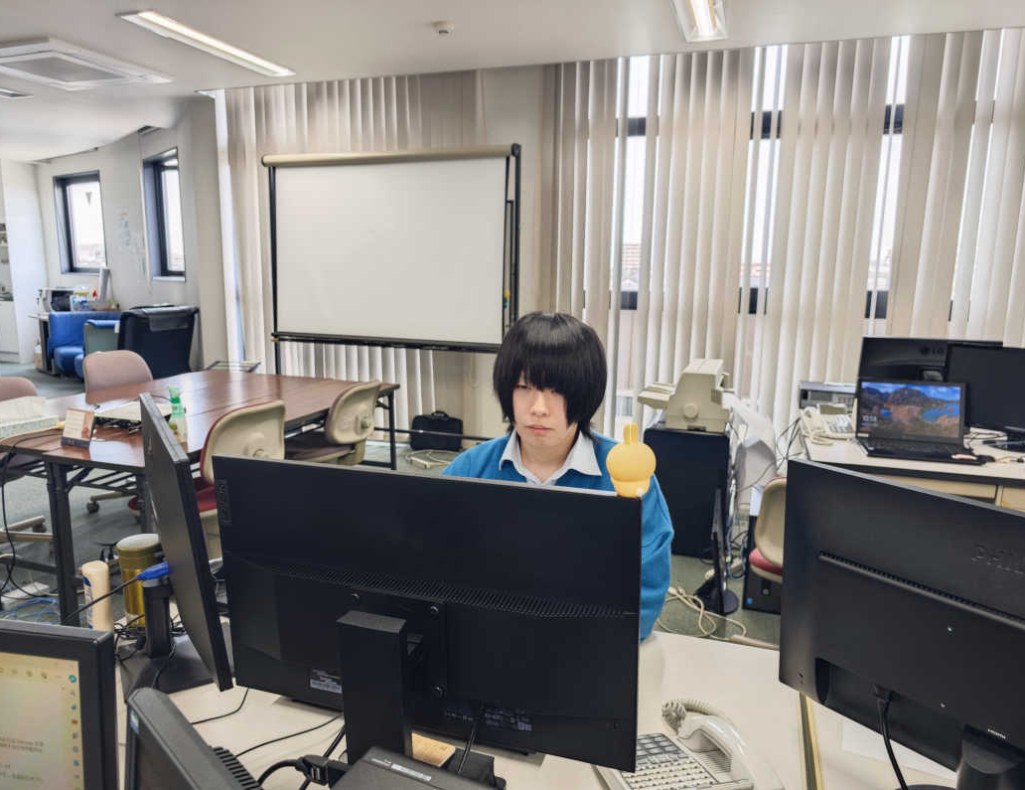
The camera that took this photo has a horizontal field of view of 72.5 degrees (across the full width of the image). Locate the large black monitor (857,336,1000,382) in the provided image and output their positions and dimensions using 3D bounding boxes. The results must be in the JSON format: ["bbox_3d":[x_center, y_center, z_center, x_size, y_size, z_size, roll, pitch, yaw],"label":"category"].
[{"bbox_3d":[1.681,-0.034,2.850,0.510,0.385,0.180,3,10,10],"label":"large black monitor"}]

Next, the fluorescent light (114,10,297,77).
[{"bbox_3d":[-1.827,-2.160,4.359,0.230,0.080,1.250,4,10,19],"label":"fluorescent light"}]

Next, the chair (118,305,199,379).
[{"bbox_3d":[-3.674,-0.410,7.243,0.650,0.900,0.680,6,11,30],"label":"chair"}]

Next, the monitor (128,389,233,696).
[{"bbox_3d":[-0.564,0.233,1.075,0.185,0.385,0.520,-5,11,-32],"label":"monitor"}]

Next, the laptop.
[{"bbox_3d":[1.473,0.090,2.542,0.357,0.245,0.253,4,10,17],"label":"laptop"}]

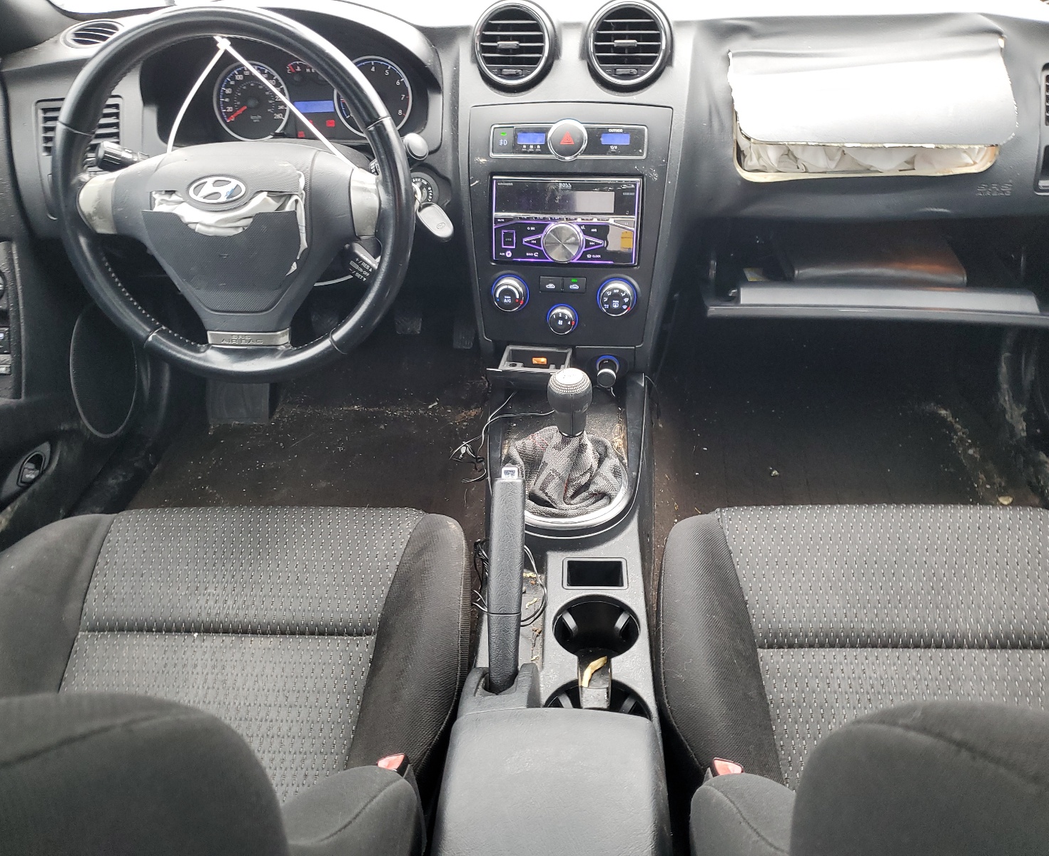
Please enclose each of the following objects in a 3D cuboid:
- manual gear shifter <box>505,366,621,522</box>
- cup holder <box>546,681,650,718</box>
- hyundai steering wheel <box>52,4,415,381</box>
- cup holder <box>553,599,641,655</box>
[{"bbox_3d":[0.047,0.000,0.919,0.138,0.150,0.150,1,35,3],"label":"manual gear shifter"},{"bbox_3d":[0.057,0.255,0.689,0.082,0.060,0.082,1,34,3],"label":"cup holder"},{"bbox_3d":[-0.305,-0.242,0.925,0.385,0.385,0.090,1,17,3],"label":"hyundai steering wheel"},{"bbox_3d":[0.064,0.202,0.775,0.078,0.060,0.078,1,34,3],"label":"cup holder"}]

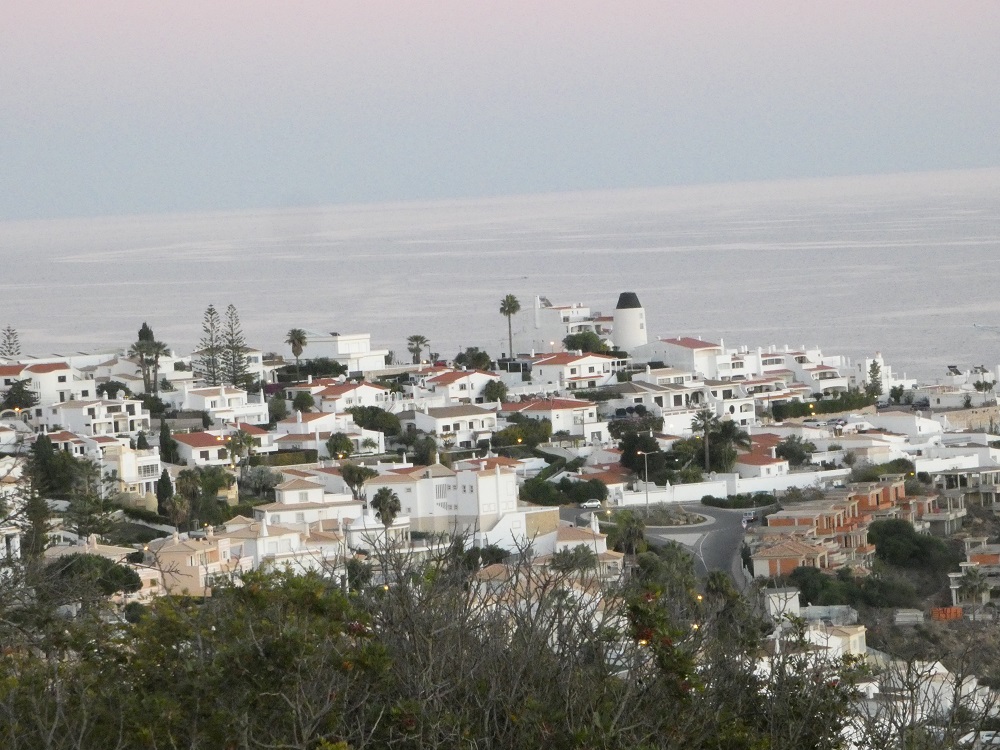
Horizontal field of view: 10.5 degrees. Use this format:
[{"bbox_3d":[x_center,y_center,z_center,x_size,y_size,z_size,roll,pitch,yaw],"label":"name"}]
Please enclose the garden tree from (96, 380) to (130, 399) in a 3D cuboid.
[{"bbox_3d":[-75.036,3.397,1060.000,6.500,4.800,6.200,-3,2,0],"label":"garden tree"}]

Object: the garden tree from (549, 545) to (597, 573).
[{"bbox_3d":[11.490,29.390,865.000,7.400,5.000,6.200,-3,2,0],"label":"garden tree"}]

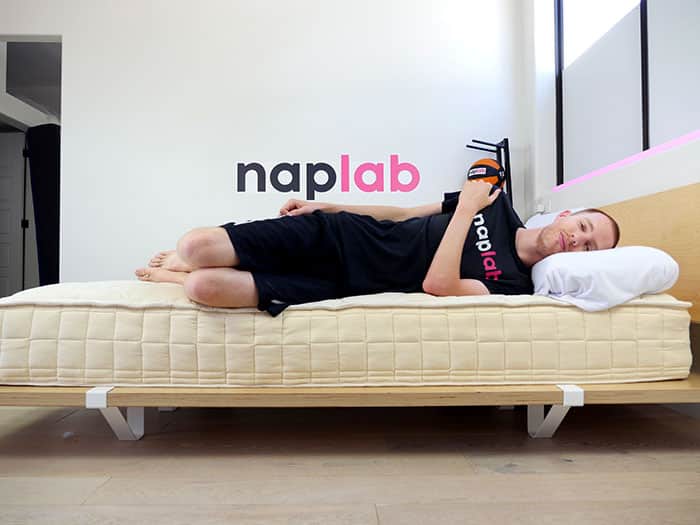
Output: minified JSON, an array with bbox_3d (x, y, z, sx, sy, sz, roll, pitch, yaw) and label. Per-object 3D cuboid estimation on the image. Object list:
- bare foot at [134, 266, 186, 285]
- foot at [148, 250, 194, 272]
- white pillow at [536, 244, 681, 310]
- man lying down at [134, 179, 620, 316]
[{"bbox_3d":[-0.700,0.050,1.860,0.250,0.095,0.095,0,0,12],"label":"bare foot"},{"bbox_3d":[-0.645,-0.003,1.840,0.250,0.095,0.095,0,0,12],"label":"foot"},{"bbox_3d":[0.720,0.037,1.650,0.430,0.170,0.630,0,-1,0],"label":"white pillow"},{"bbox_3d":[0.000,-0.055,1.640,1.680,0.390,0.600,0,0,0],"label":"man lying down"}]

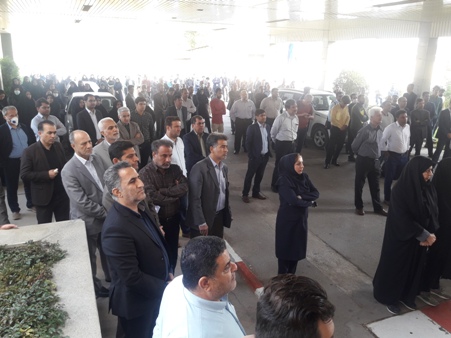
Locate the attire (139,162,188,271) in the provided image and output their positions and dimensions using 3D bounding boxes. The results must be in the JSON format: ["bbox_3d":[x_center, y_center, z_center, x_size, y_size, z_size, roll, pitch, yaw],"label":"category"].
[{"bbox_3d":[-0.589,0.672,3.548,0.560,1.450,0.380,-15,22,-43],"label":"attire"}]

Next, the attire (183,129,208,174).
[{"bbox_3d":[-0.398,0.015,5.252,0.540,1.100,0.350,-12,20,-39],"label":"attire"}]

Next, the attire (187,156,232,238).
[{"bbox_3d":[-0.171,0.544,3.946,0.360,1.400,0.540,13,20,36],"label":"attire"}]

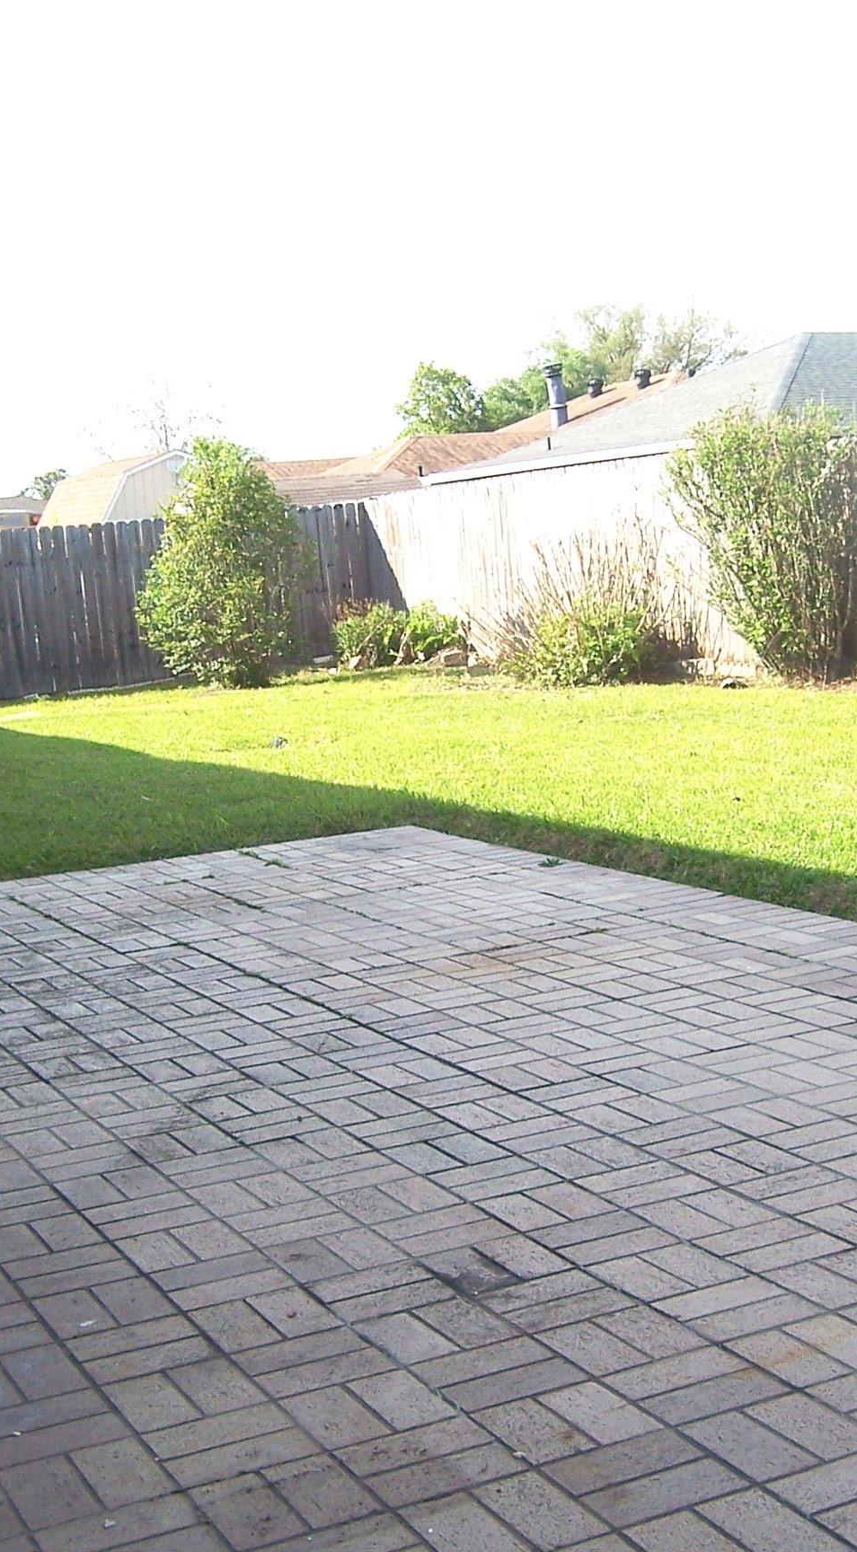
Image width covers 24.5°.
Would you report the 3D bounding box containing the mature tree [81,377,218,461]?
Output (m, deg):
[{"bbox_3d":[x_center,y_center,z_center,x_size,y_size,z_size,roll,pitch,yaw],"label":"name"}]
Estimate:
[{"bbox_3d":[-6.544,-6.624,48.319,3.400,6.198,3.600,-7,7,-25],"label":"mature tree"}]

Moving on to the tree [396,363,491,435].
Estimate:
[{"bbox_3d":[0.672,-7.398,50.319,3.400,6.195,3.600,-7,7,-25],"label":"tree"}]

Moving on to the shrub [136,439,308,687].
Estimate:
[{"bbox_3d":[-2.136,-2.237,20.600,1.650,2.500,1.700,-4,6,0],"label":"shrub"}]

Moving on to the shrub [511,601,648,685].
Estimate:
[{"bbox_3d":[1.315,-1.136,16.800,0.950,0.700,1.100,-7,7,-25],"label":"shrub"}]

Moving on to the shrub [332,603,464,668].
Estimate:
[{"bbox_3d":[-0.329,-1.477,20.600,0.900,0.680,1.350,-7,7,-25],"label":"shrub"}]

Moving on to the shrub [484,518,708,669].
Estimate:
[{"bbox_3d":[1.464,-1.577,17.100,1.200,1.300,1.800,-7,7,-25],"label":"shrub"}]

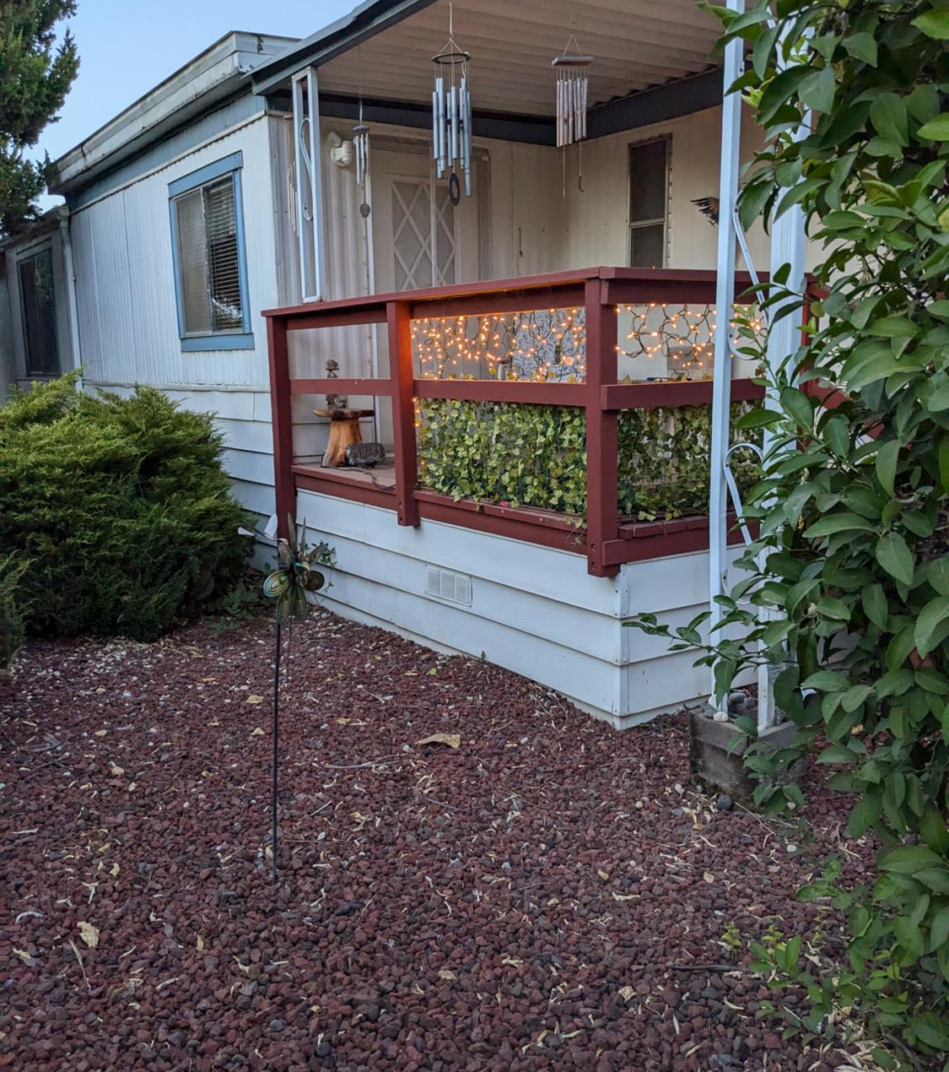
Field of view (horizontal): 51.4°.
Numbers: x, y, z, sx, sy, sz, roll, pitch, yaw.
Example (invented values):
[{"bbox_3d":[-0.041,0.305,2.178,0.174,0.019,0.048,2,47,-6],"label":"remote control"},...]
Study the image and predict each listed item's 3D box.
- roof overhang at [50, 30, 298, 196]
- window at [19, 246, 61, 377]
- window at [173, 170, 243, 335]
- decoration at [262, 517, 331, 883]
[{"bbox_3d":[-2.598,-3.152,7.774,0.400,0.270,4.840,-8,13,-34],"label":"roof overhang"},{"bbox_3d":[-5.013,-2.534,11.359,0.090,1.340,1.660,-8,13,-34],"label":"window"},{"bbox_3d":[-1.876,-1.930,6.917,0.080,1.000,1.180,-8,13,-34],"label":"window"},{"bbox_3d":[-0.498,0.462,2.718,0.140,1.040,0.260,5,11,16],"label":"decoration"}]

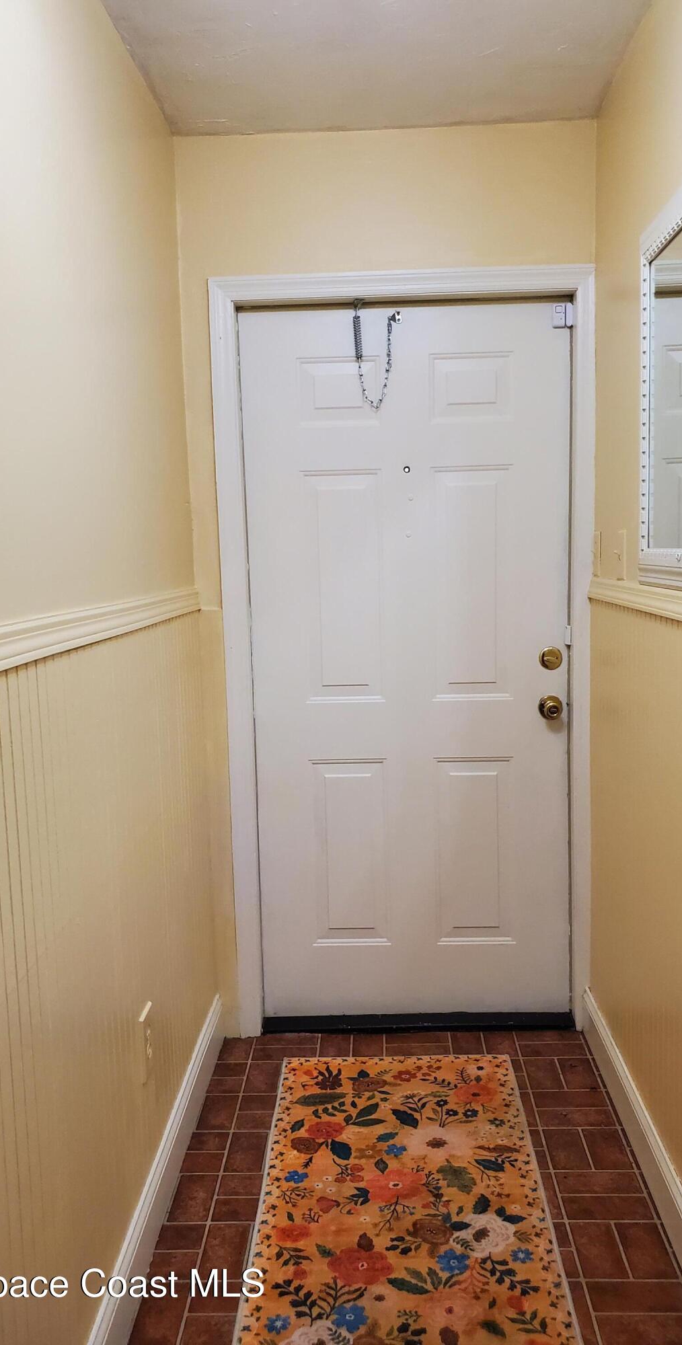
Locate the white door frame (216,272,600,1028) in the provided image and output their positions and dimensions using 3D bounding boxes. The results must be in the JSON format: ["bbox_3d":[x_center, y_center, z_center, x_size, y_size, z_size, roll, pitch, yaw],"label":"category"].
[{"bbox_3d":[0.192,-0.011,2.896,1.029,2.148,0.125,-1,7,2],"label":"white door frame"}]

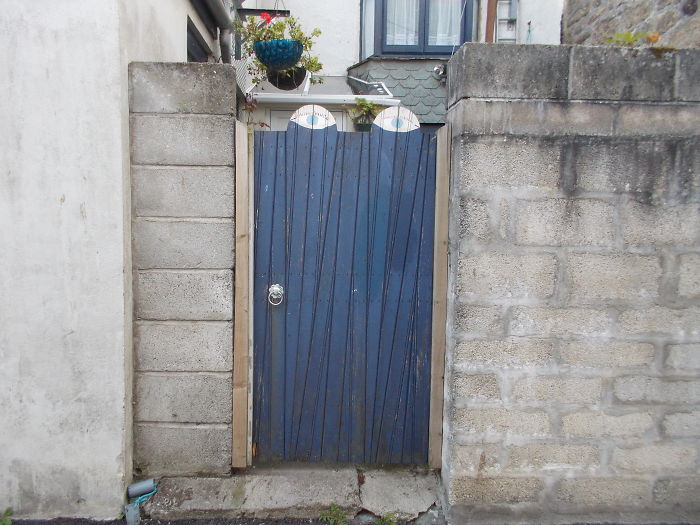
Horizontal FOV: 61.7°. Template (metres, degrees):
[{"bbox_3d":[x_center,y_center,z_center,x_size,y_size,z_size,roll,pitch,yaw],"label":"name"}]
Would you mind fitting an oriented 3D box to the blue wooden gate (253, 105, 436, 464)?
[{"bbox_3d":[-0.030,0.114,2.670,0.820,1.630,0.060,1,3,-1],"label":"blue wooden gate"}]

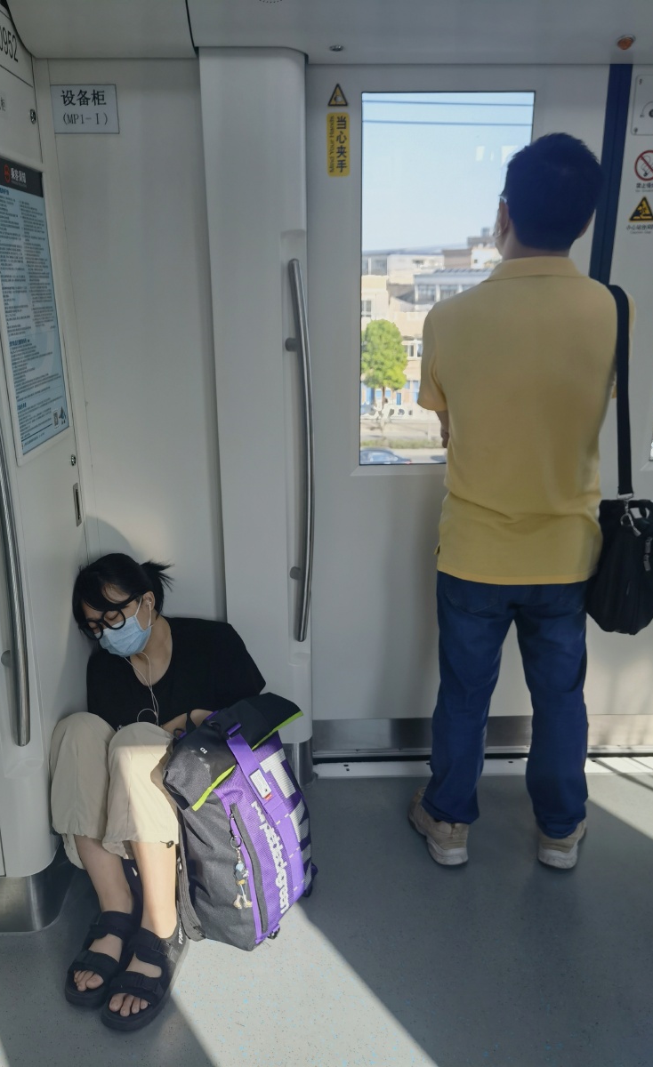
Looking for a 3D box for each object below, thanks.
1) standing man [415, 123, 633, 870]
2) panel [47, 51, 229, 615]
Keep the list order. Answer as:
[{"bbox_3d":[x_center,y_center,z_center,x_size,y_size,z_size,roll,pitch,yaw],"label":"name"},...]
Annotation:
[{"bbox_3d":[0.428,-0.003,1.911,0.460,1.660,0.320,-3,19,-7],"label":"standing man"},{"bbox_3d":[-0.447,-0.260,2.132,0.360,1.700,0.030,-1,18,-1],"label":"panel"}]

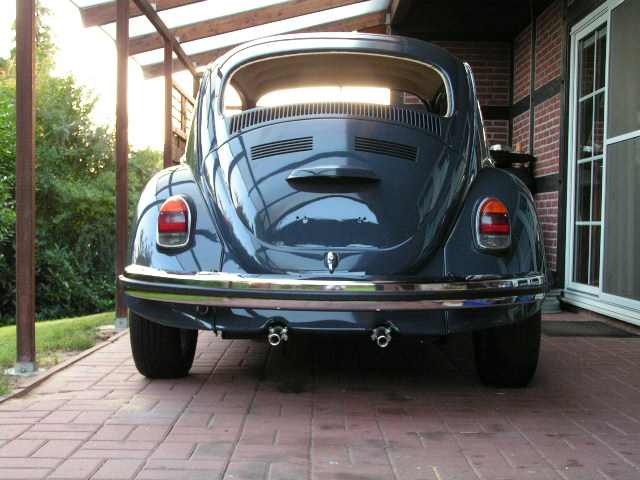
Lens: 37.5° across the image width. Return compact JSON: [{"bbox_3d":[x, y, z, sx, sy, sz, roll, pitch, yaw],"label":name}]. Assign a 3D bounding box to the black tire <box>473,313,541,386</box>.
[{"bbox_3d":[0.718,0.248,3.665,0.180,0.630,0.630,1,1,2],"label":"black tire"}]

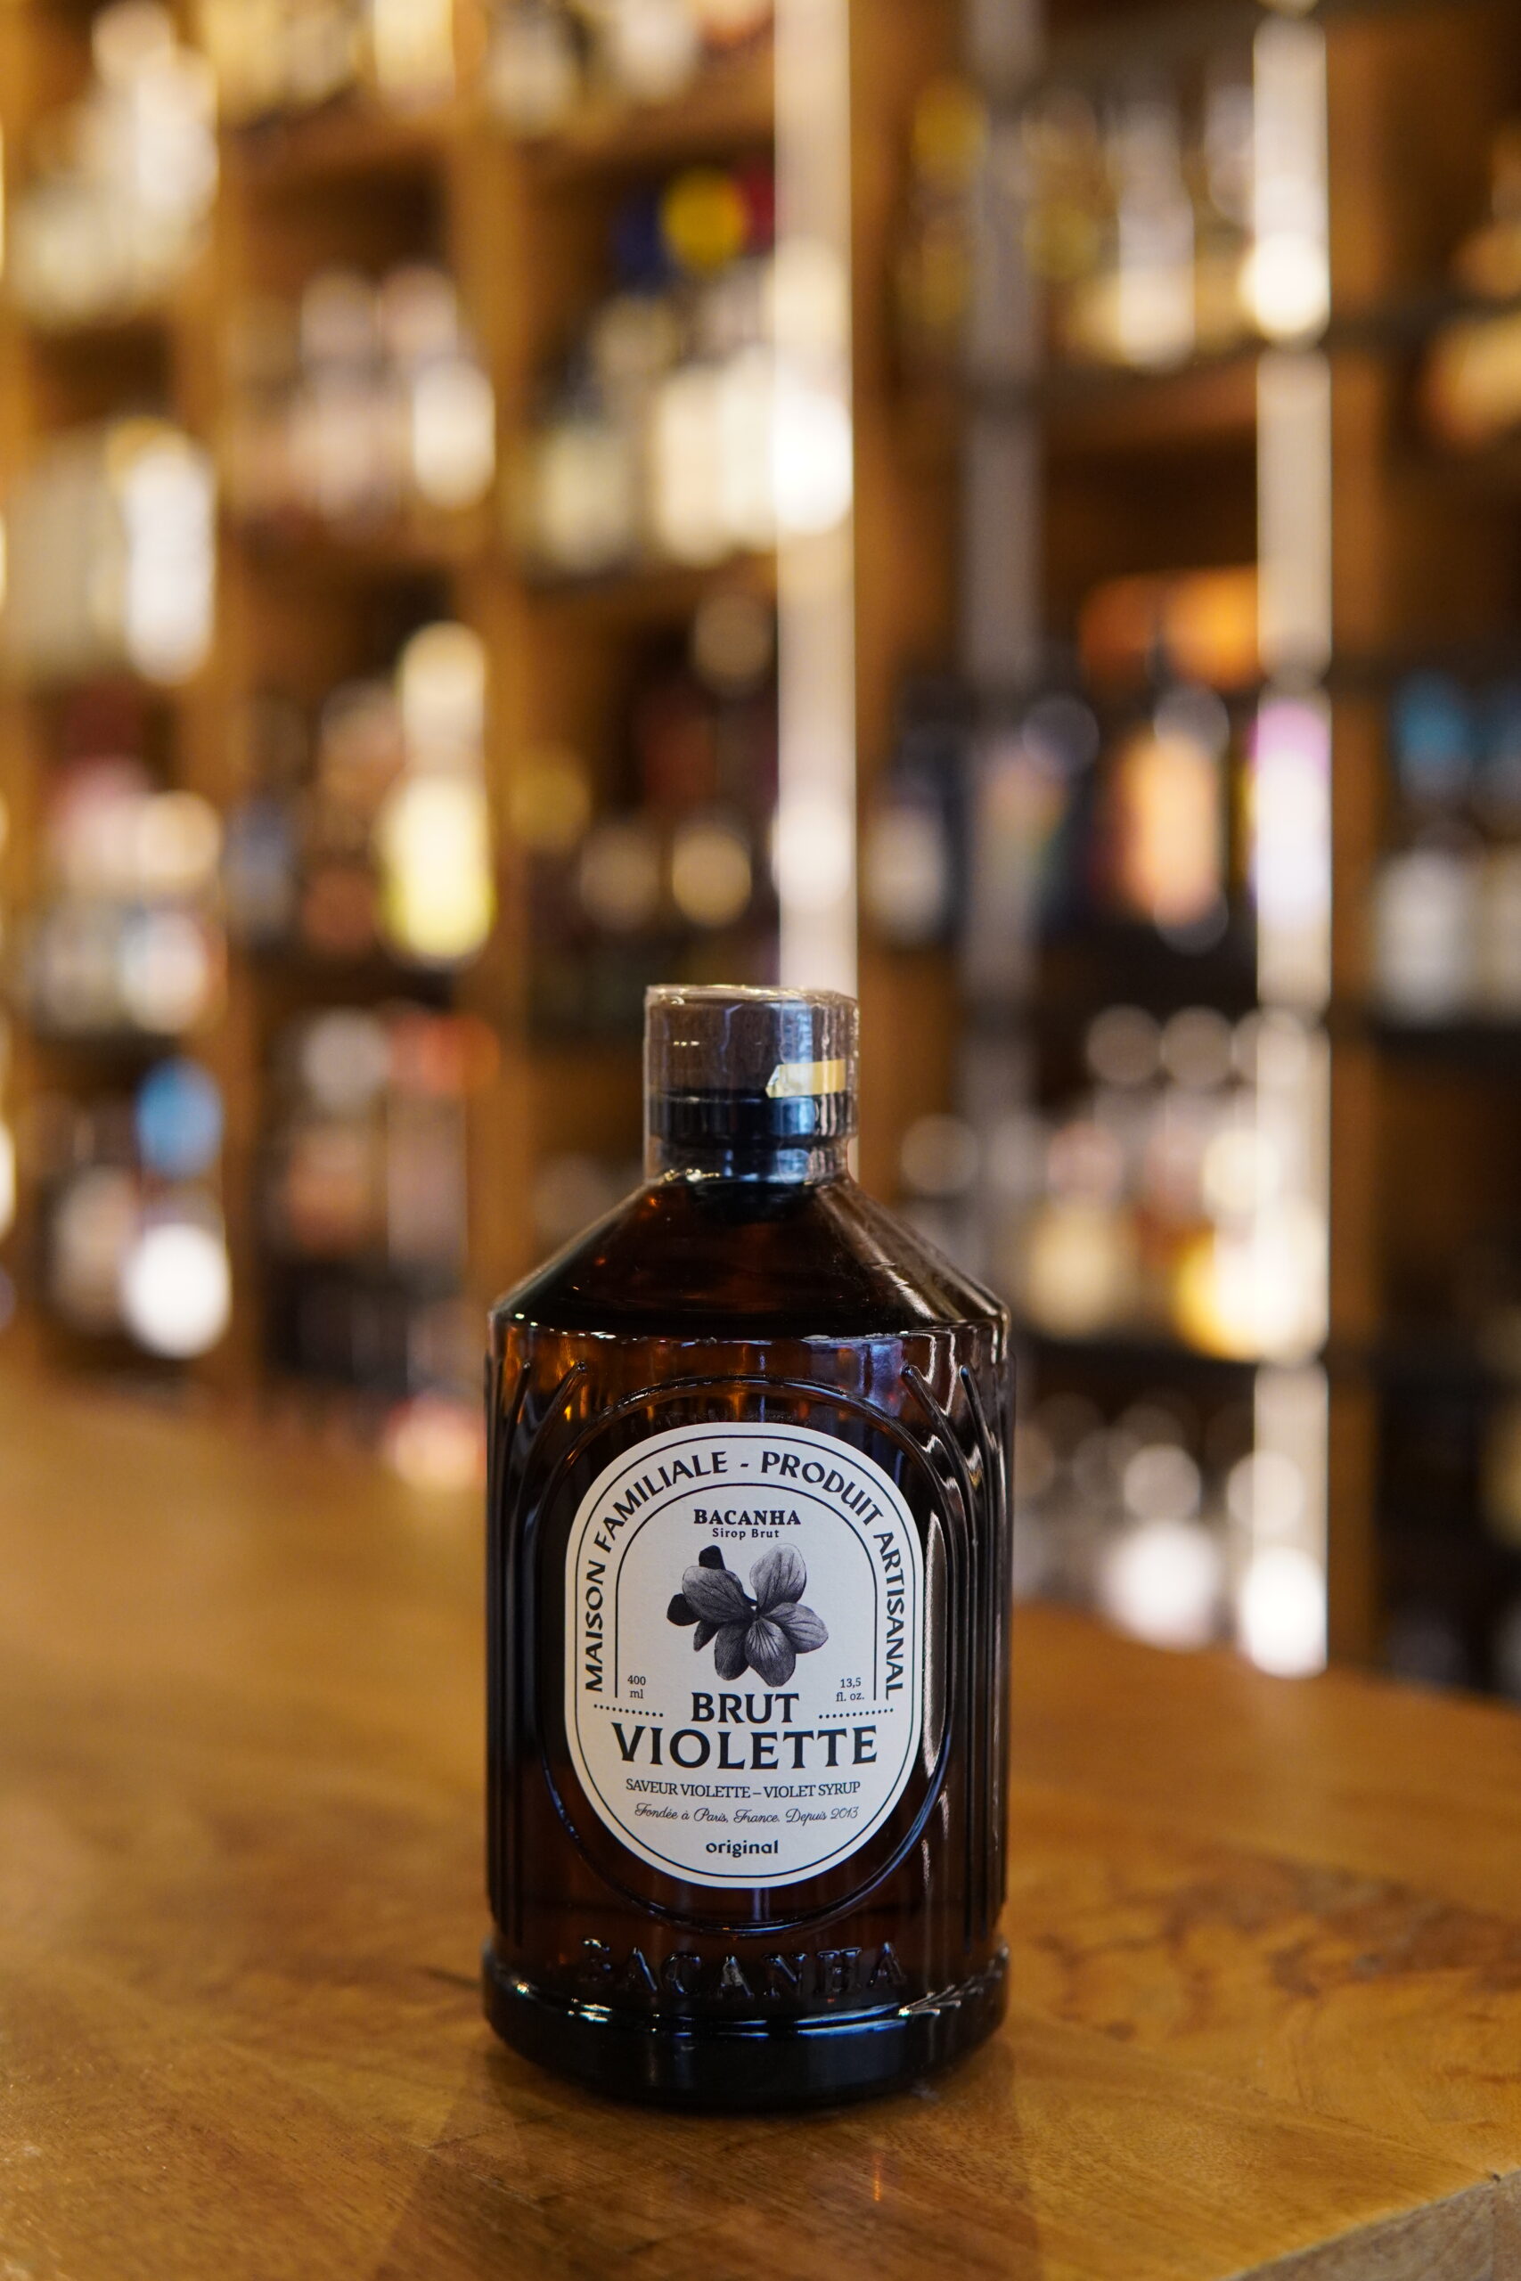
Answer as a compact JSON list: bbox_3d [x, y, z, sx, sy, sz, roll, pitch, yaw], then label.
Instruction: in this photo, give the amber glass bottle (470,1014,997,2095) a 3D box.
[{"bbox_3d":[-0.002,0.055,0.428,0.079,0.154,0.079,0,2,1],"label":"amber glass bottle"}]

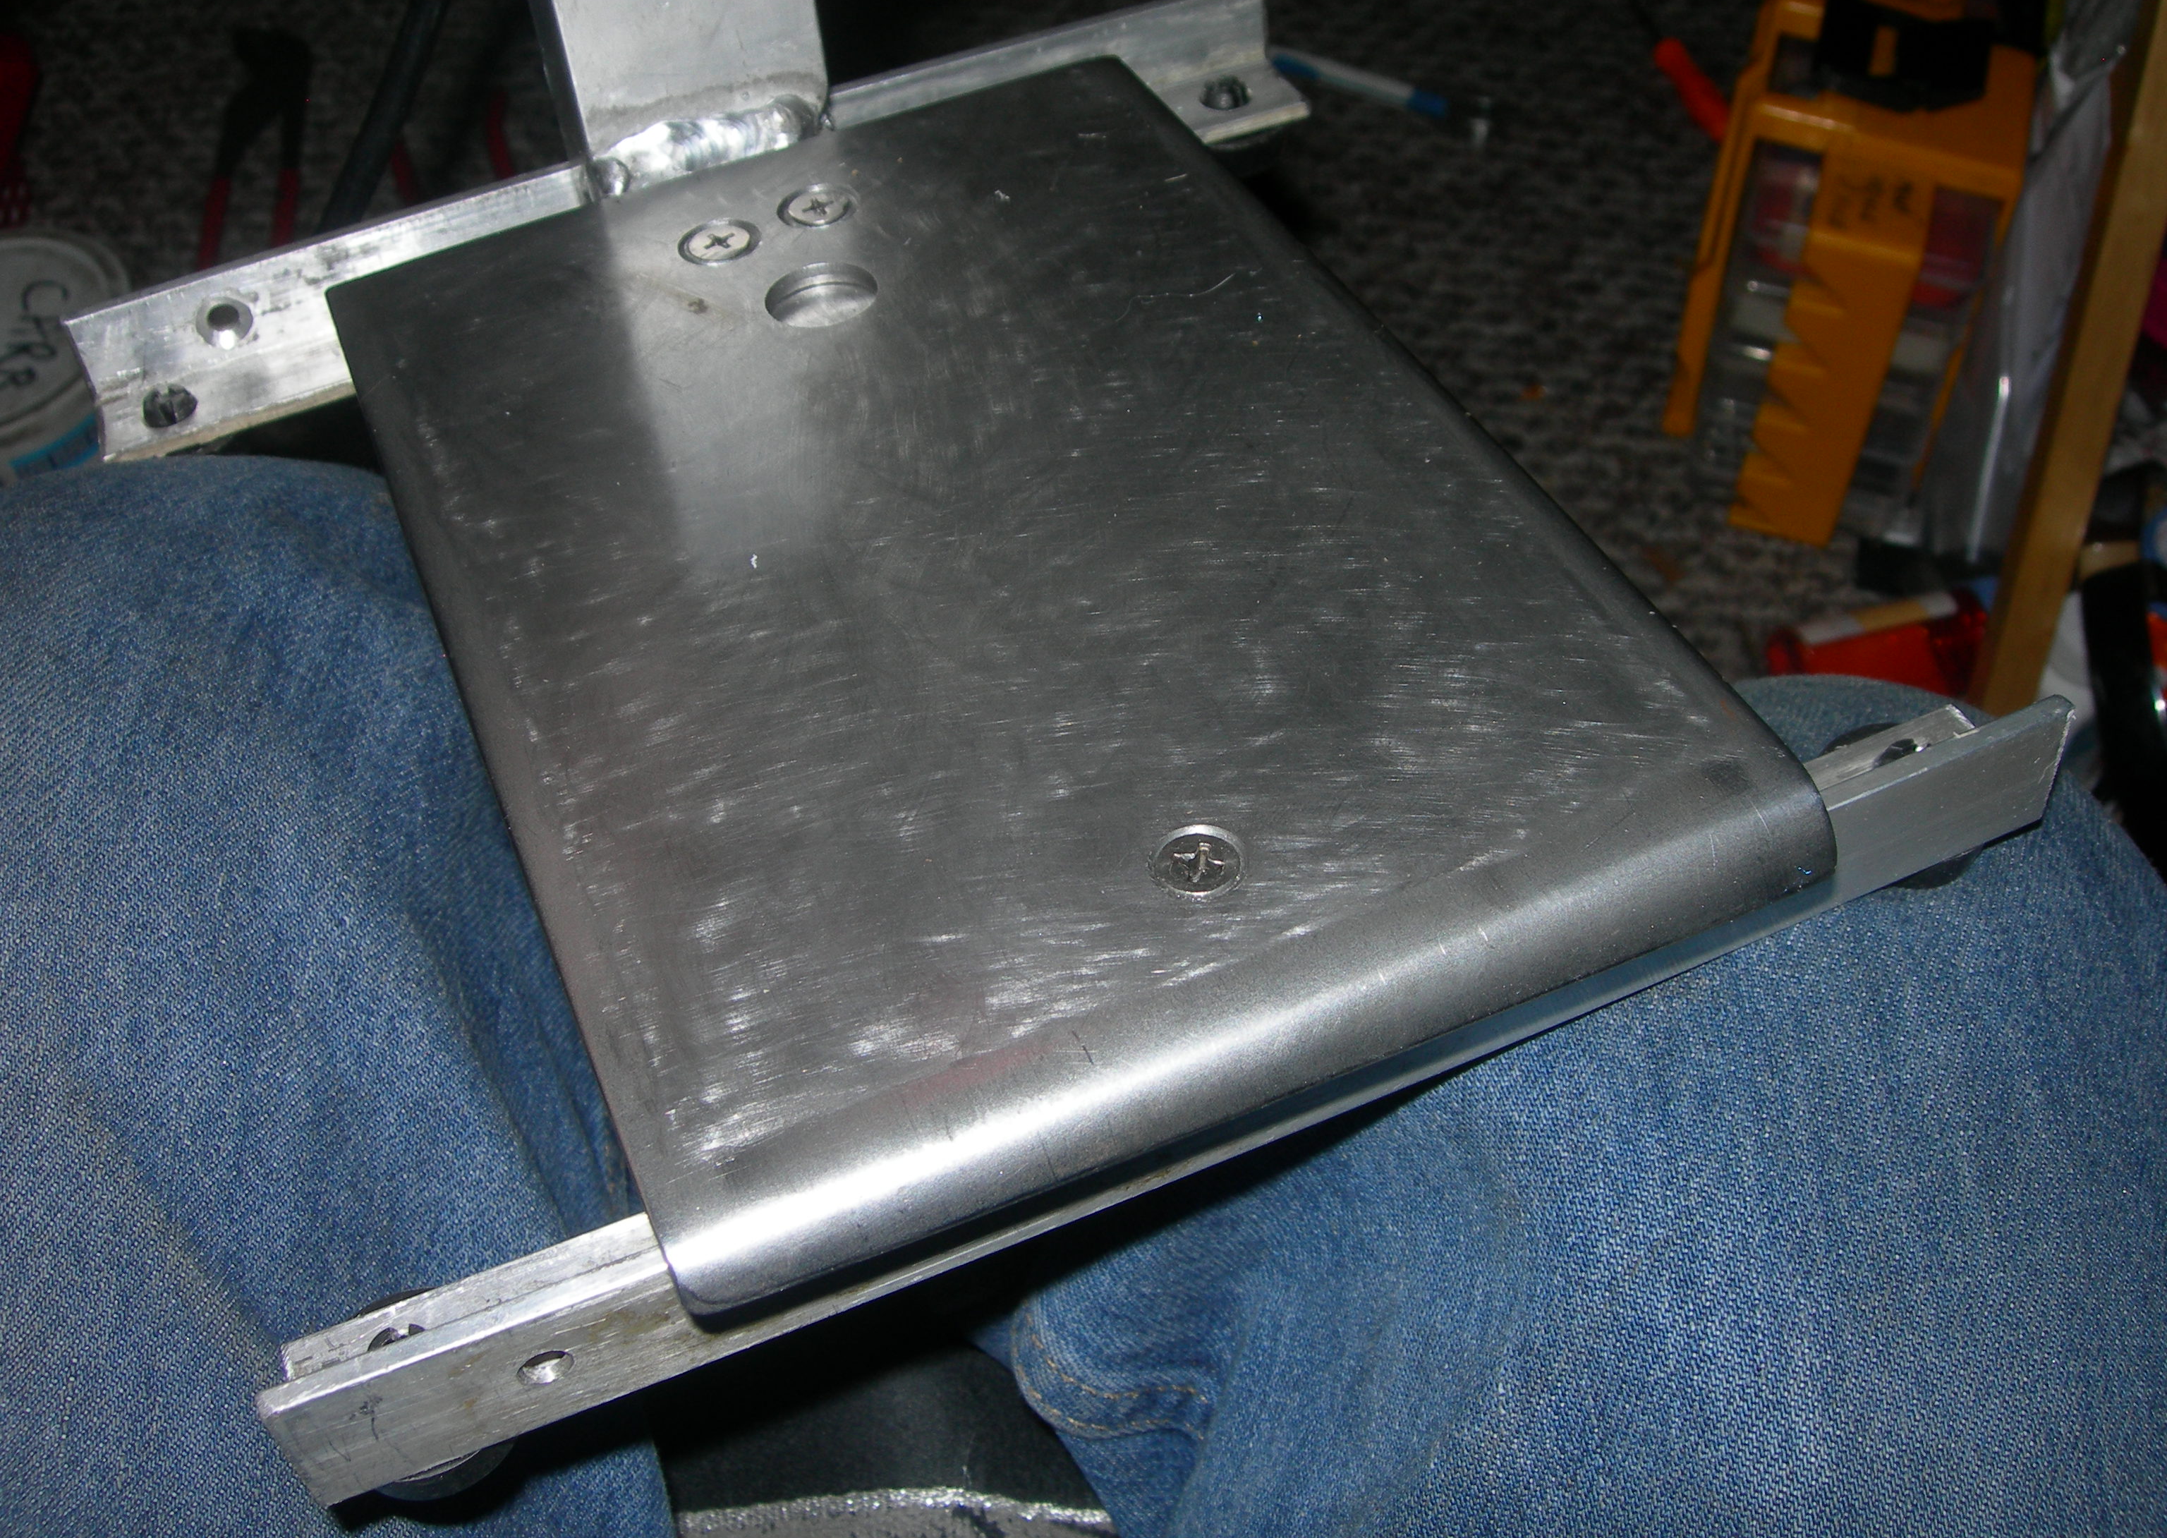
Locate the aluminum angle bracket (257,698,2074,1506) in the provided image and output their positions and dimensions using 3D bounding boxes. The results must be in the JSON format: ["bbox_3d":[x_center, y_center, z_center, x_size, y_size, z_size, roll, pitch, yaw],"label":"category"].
[{"bbox_3d":[0.016,0.029,0.275,0.217,0.019,0.019,-20,47,-13],"label":"aluminum angle bracket"}]

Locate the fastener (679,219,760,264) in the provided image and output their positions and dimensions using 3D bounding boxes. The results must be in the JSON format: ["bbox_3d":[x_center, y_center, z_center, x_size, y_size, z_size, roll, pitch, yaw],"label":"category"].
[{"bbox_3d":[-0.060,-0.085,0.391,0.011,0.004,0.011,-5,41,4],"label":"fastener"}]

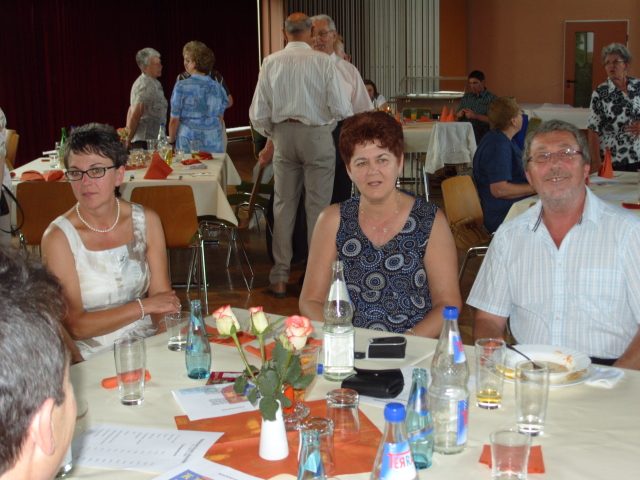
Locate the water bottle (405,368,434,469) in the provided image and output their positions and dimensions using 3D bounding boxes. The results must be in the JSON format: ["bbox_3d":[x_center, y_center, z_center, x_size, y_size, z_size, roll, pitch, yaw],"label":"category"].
[{"bbox_3d":[0.189,0.340,1.761,0.060,0.189,0.060,-1,11,0],"label":"water bottle"}]

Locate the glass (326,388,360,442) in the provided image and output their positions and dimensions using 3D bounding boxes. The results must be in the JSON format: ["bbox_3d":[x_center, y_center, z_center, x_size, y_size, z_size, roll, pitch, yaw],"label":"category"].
[{"bbox_3d":[0.048,0.362,1.904,0.072,0.092,0.072,-1,11,0],"label":"glass"}]

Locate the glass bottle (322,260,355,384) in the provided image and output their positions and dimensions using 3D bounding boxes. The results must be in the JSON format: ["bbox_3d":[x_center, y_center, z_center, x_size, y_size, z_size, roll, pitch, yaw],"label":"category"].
[{"bbox_3d":[0.042,0.190,2.171,0.074,0.278,0.074,-1,10,0],"label":"glass bottle"}]

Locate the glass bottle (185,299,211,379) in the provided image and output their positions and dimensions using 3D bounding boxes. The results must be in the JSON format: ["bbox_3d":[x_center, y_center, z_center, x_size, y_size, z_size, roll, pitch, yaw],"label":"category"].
[{"bbox_3d":[-0.293,0.237,2.214,0.062,0.184,0.062,-5,11,-17],"label":"glass bottle"}]

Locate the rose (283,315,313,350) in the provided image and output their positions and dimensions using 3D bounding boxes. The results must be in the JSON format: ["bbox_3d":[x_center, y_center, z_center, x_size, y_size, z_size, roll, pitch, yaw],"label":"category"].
[{"bbox_3d":[-0.042,0.174,1.734,0.060,0.066,0.058,-1,10,0],"label":"rose"}]

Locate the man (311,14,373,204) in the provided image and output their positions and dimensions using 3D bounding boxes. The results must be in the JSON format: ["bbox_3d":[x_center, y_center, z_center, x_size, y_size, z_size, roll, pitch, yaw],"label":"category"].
[{"bbox_3d":[0.057,-0.586,6.154,0.540,1.776,0.360,7,13,38],"label":"man"}]

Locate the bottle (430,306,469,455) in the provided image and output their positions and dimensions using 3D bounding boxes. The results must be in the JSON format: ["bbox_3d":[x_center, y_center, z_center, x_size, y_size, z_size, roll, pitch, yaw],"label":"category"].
[{"bbox_3d":[0.246,0.264,1.751,0.075,0.276,0.075,2,11,17],"label":"bottle"}]

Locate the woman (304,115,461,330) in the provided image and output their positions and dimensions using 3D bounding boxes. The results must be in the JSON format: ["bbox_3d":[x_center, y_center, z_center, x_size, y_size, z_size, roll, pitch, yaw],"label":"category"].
[{"bbox_3d":[0.176,0.330,2.650,0.520,1.340,0.720,1,11,7],"label":"woman"}]

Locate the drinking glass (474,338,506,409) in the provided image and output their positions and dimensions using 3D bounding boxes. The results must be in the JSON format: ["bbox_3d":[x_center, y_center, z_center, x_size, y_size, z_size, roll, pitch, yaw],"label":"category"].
[{"bbox_3d":[0.364,0.288,1.979,0.065,0.139,0.065,-1,10,0],"label":"drinking glass"}]

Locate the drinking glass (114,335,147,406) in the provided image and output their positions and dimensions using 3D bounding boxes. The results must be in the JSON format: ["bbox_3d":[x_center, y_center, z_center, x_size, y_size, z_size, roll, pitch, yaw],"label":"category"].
[{"bbox_3d":[-0.430,0.298,2.106,0.072,0.149,0.072,-1,11,0],"label":"drinking glass"}]

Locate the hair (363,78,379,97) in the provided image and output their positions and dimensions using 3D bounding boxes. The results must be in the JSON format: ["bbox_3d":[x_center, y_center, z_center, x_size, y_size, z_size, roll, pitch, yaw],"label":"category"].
[{"bbox_3d":[0.603,-1.852,11.300,0.200,0.240,0.220,4,12,22],"label":"hair"}]

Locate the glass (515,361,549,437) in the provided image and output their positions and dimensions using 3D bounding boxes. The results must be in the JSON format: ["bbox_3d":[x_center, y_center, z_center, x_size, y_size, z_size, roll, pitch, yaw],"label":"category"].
[{"bbox_3d":[0.420,0.315,1.834,0.064,0.137,0.064,-1,10,0],"label":"glass"}]

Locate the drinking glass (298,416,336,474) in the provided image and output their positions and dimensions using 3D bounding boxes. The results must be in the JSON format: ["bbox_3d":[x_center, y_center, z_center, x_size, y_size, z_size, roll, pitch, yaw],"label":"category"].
[{"bbox_3d":[-0.006,0.392,1.759,0.071,0.091,0.071,-1,11,0],"label":"drinking glass"}]

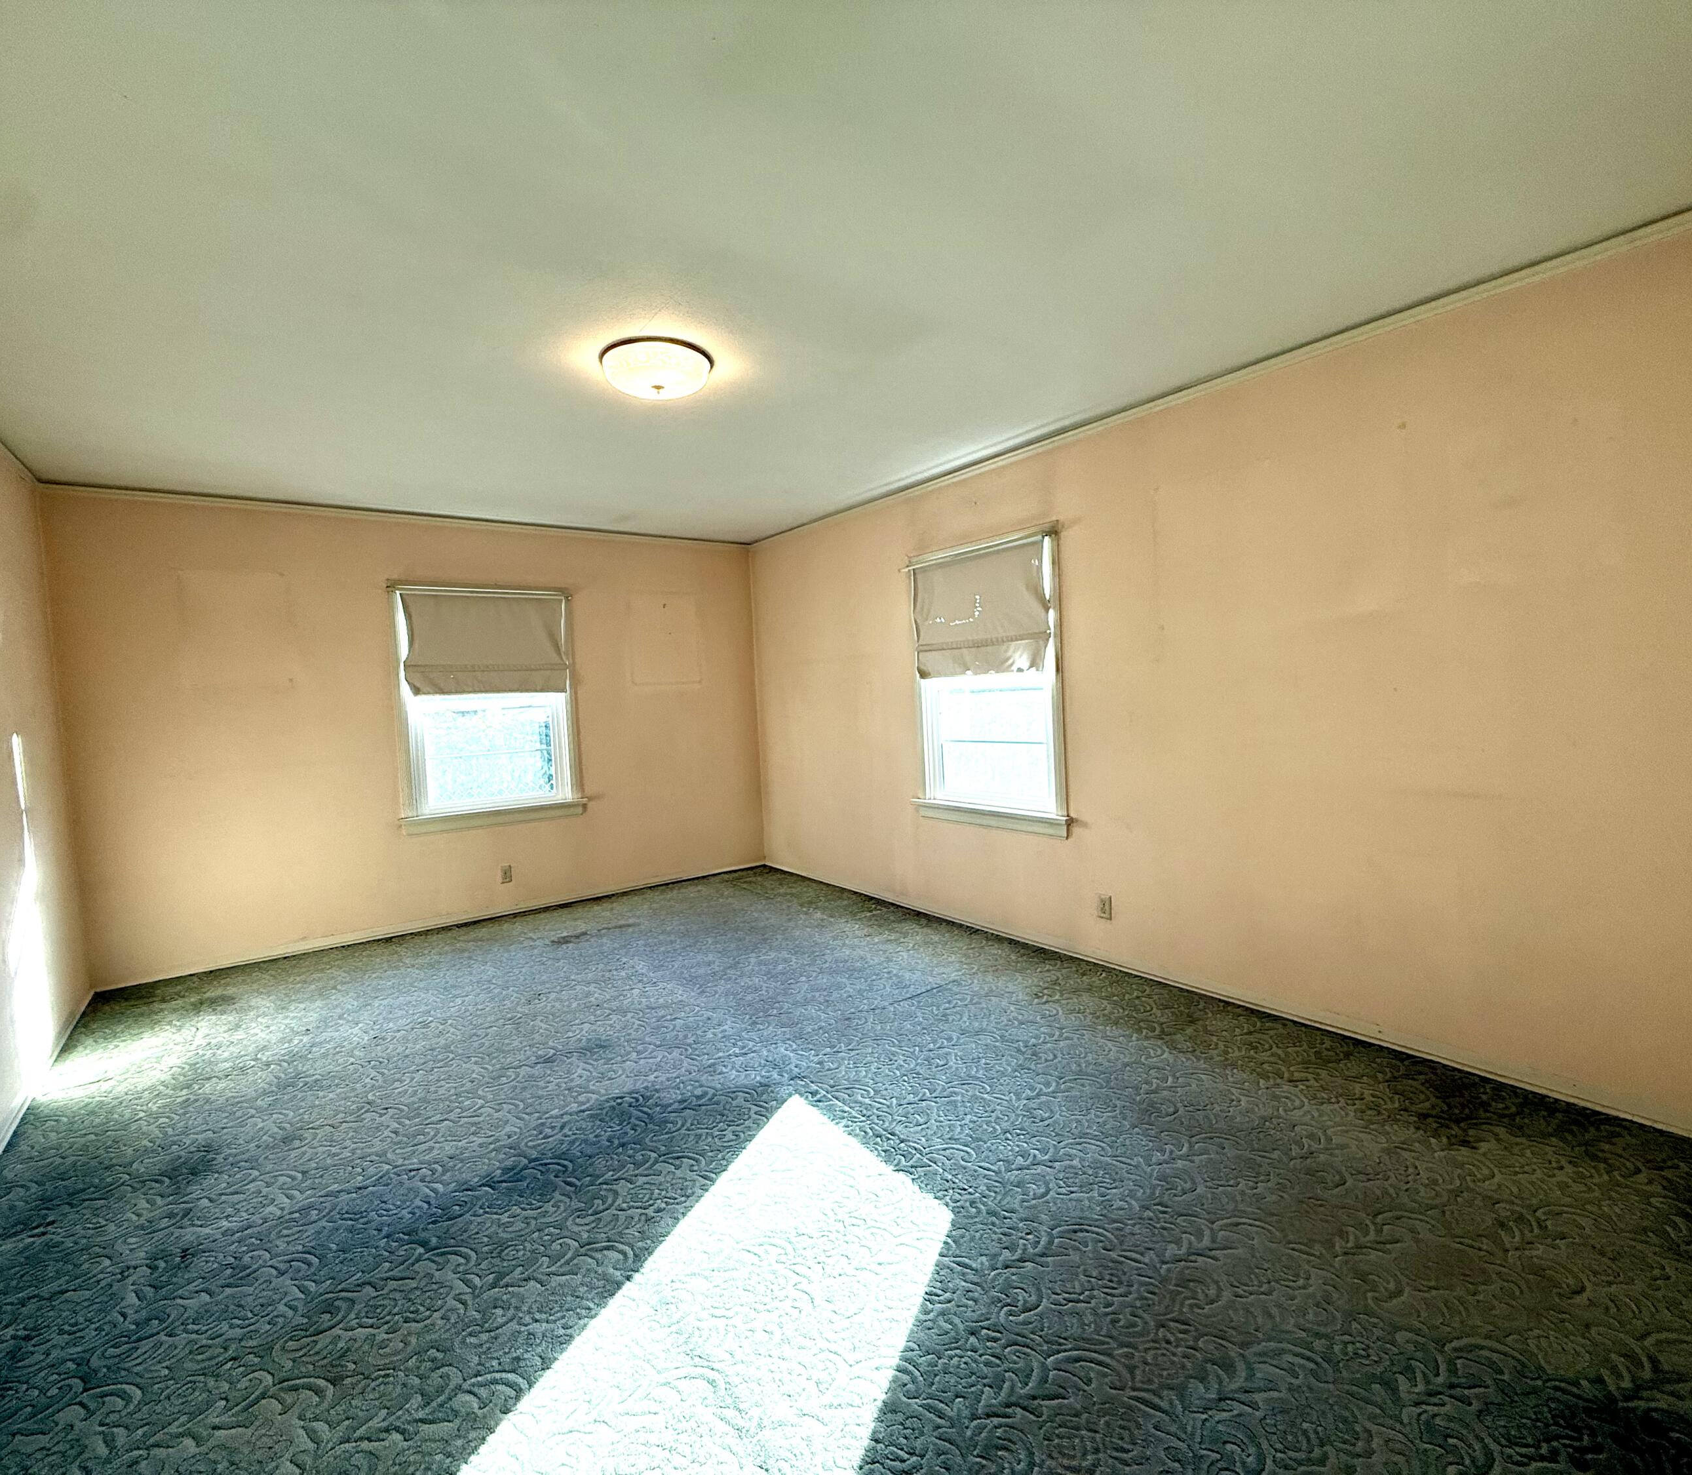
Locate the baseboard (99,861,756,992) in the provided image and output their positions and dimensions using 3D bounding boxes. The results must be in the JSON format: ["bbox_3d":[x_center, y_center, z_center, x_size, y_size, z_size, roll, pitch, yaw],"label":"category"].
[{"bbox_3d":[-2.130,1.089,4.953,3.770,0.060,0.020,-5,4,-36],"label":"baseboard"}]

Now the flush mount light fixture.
[{"bbox_3d":[-0.615,-1.192,2.615,0.365,0.130,0.365,-3,3,0],"label":"flush mount light fixture"}]

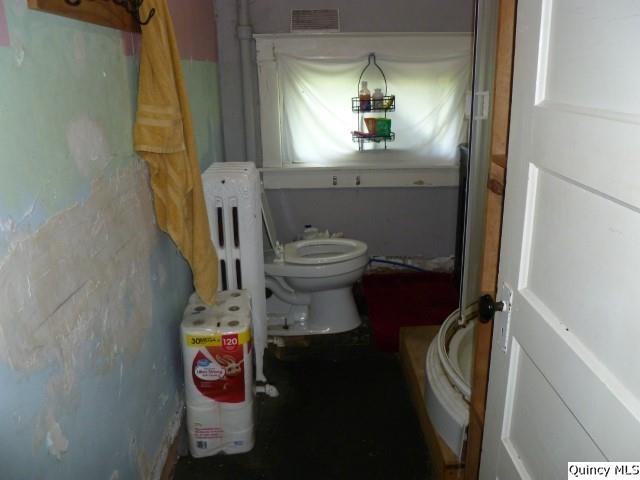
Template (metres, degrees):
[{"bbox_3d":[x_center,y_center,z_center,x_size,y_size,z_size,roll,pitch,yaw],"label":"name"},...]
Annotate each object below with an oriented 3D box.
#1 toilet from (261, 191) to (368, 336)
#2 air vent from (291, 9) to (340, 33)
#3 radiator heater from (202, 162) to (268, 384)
[{"bbox_3d":[-0.086,0.089,2.789,0.745,0.780,0.440,-1,17,0],"label":"toilet"},{"bbox_3d":[-0.027,-1.357,3.204,0.295,0.140,0.020,-1,17,0],"label":"air vent"},{"bbox_3d":[-0.368,0.169,2.336,0.205,0.970,0.330,-1,17,0],"label":"radiator heater"}]

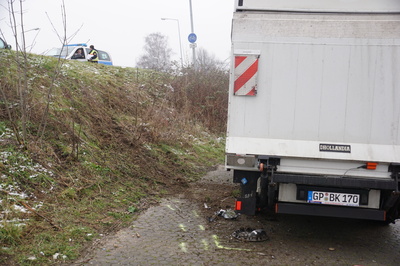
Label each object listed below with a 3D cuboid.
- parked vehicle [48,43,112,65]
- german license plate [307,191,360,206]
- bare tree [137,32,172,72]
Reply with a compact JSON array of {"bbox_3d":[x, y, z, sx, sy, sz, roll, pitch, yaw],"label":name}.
[{"bbox_3d":[-5.750,-3.020,20.800,1.820,1.670,4.500,1,7,25],"label":"parked vehicle"},{"bbox_3d":[1.395,0.687,4.860,0.520,0.120,0.020,2,7,7],"label":"german license plate"},{"bbox_3d":[-6.050,-10.105,62.000,4.900,6.800,4.700,-2,6,0],"label":"bare tree"}]

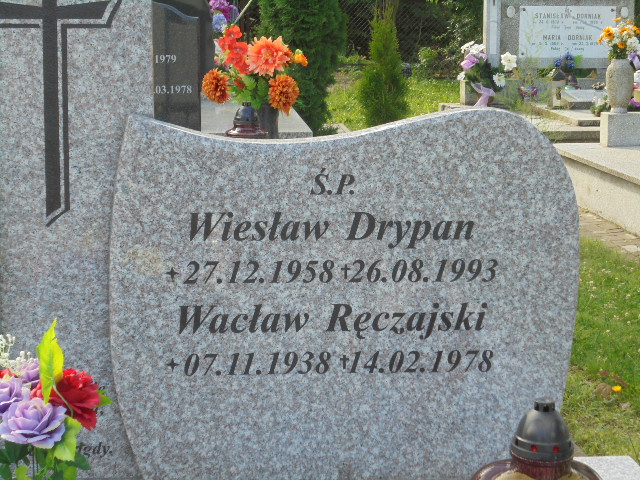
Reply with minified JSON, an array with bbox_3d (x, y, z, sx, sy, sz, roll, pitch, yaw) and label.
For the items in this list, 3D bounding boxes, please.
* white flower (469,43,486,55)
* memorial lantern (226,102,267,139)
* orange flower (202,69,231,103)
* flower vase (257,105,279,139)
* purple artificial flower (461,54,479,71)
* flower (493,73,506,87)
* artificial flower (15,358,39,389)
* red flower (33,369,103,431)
[{"bbox_3d":[0.969,-1.178,8.300,0.105,0.070,0.075,0,10,0],"label":"white flower"},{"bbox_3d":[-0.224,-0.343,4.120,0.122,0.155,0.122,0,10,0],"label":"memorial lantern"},{"bbox_3d":[-0.318,-0.473,4.150,0.086,0.102,0.075,4,10,25],"label":"orange flower"},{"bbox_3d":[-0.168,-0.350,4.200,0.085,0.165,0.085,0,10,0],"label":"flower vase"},{"bbox_3d":[0.919,-1.091,8.300,0.107,0.092,0.085,3,10,15],"label":"purple artificial flower"},{"bbox_3d":[1.097,-0.981,8.250,0.082,0.086,0.050,-2,10,-10],"label":"flower"},{"bbox_3d":[-0.398,0.186,1.870,0.062,0.054,0.060,0,10,0],"label":"artificial flower"},{"bbox_3d":[-0.343,0.216,1.820,0.094,0.082,0.088,-4,10,-25],"label":"red flower"}]

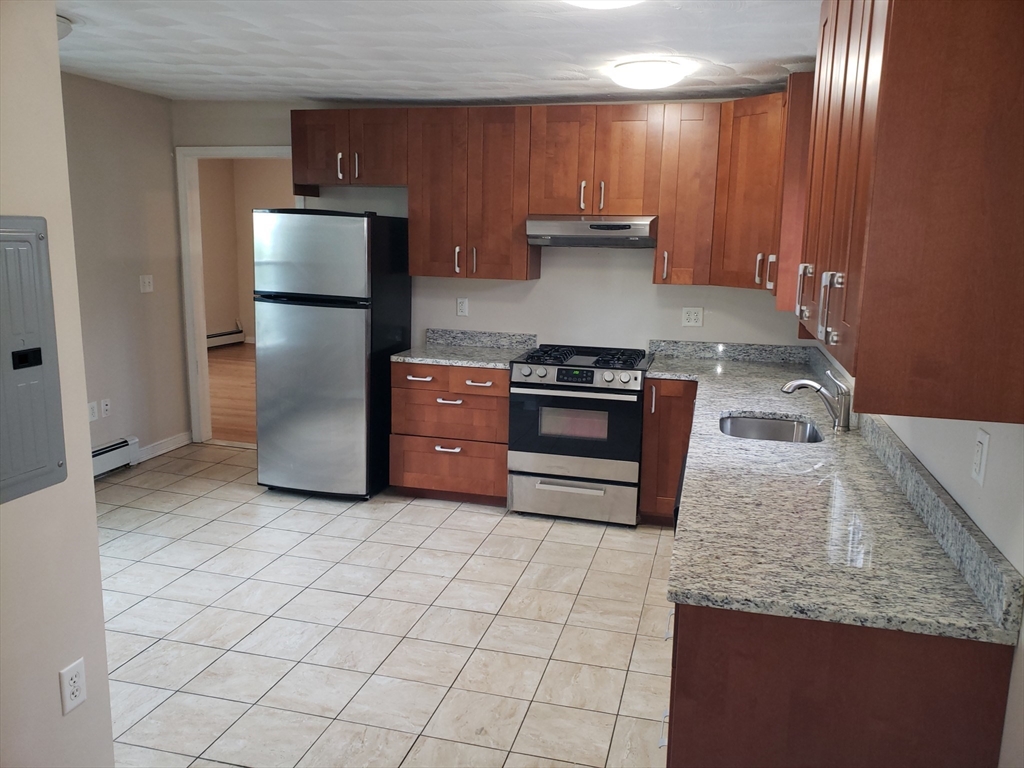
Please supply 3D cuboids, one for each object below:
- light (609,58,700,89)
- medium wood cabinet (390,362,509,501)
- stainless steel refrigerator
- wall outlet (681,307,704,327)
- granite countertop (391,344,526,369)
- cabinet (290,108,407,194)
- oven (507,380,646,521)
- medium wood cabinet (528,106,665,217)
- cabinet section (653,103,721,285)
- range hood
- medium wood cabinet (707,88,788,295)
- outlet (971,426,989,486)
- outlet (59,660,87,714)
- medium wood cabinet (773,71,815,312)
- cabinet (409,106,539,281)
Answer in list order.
[{"bbox_3d":[0.656,-1.469,3.690,0.360,0.100,0.360,4,11,14],"label":"light"},{"bbox_3d":[-0.304,0.270,4.955,0.763,0.883,0.622,4,11,14],"label":"medium wood cabinet"},{"bbox_3d":[-1.090,-0.207,4.844,0.730,1.700,0.710,4,11,14],"label":"stainless steel refrigerator"},{"bbox_3d":[1.122,-0.413,4.774,0.122,0.116,0.012,4,11,14],"label":"wall outlet"},{"bbox_3d":[-0.290,-0.164,4.760,0.765,0.038,0.640,4,11,14],"label":"granite countertop"},{"bbox_3d":[-0.965,-1.469,4.943,0.776,0.502,0.348,4,11,14],"label":"cabinet"},{"bbox_3d":[0.424,0.343,4.651,0.760,0.800,0.670,4,11,14],"label":"oven"},{"bbox_3d":[0.510,-1.306,4.550,0.757,0.610,0.335,4,11,14],"label":"medium wood cabinet"},{"bbox_3d":[1.031,-1.087,4.494,0.305,0.994,0.348,4,11,14],"label":"cabinet section"},{"bbox_3d":[0.490,-0.913,4.585,0.756,0.175,0.505,4,11,14],"label":"range hood"},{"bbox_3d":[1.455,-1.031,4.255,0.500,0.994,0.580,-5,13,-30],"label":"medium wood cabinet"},{"bbox_3d":[1.048,0.163,1.730,0.012,0.121,0.076,4,11,14],"label":"outlet"},{"bbox_3d":[-1.131,0.781,1.983,0.012,0.120,0.077,4,11,14],"label":"outlet"},{"bbox_3d":[1.467,-0.901,3.734,0.330,1.060,0.450,4,11,14],"label":"medium wood cabinet"},{"bbox_3d":[-0.224,-1.173,4.805,0.762,0.997,0.348,4,11,14],"label":"cabinet"}]

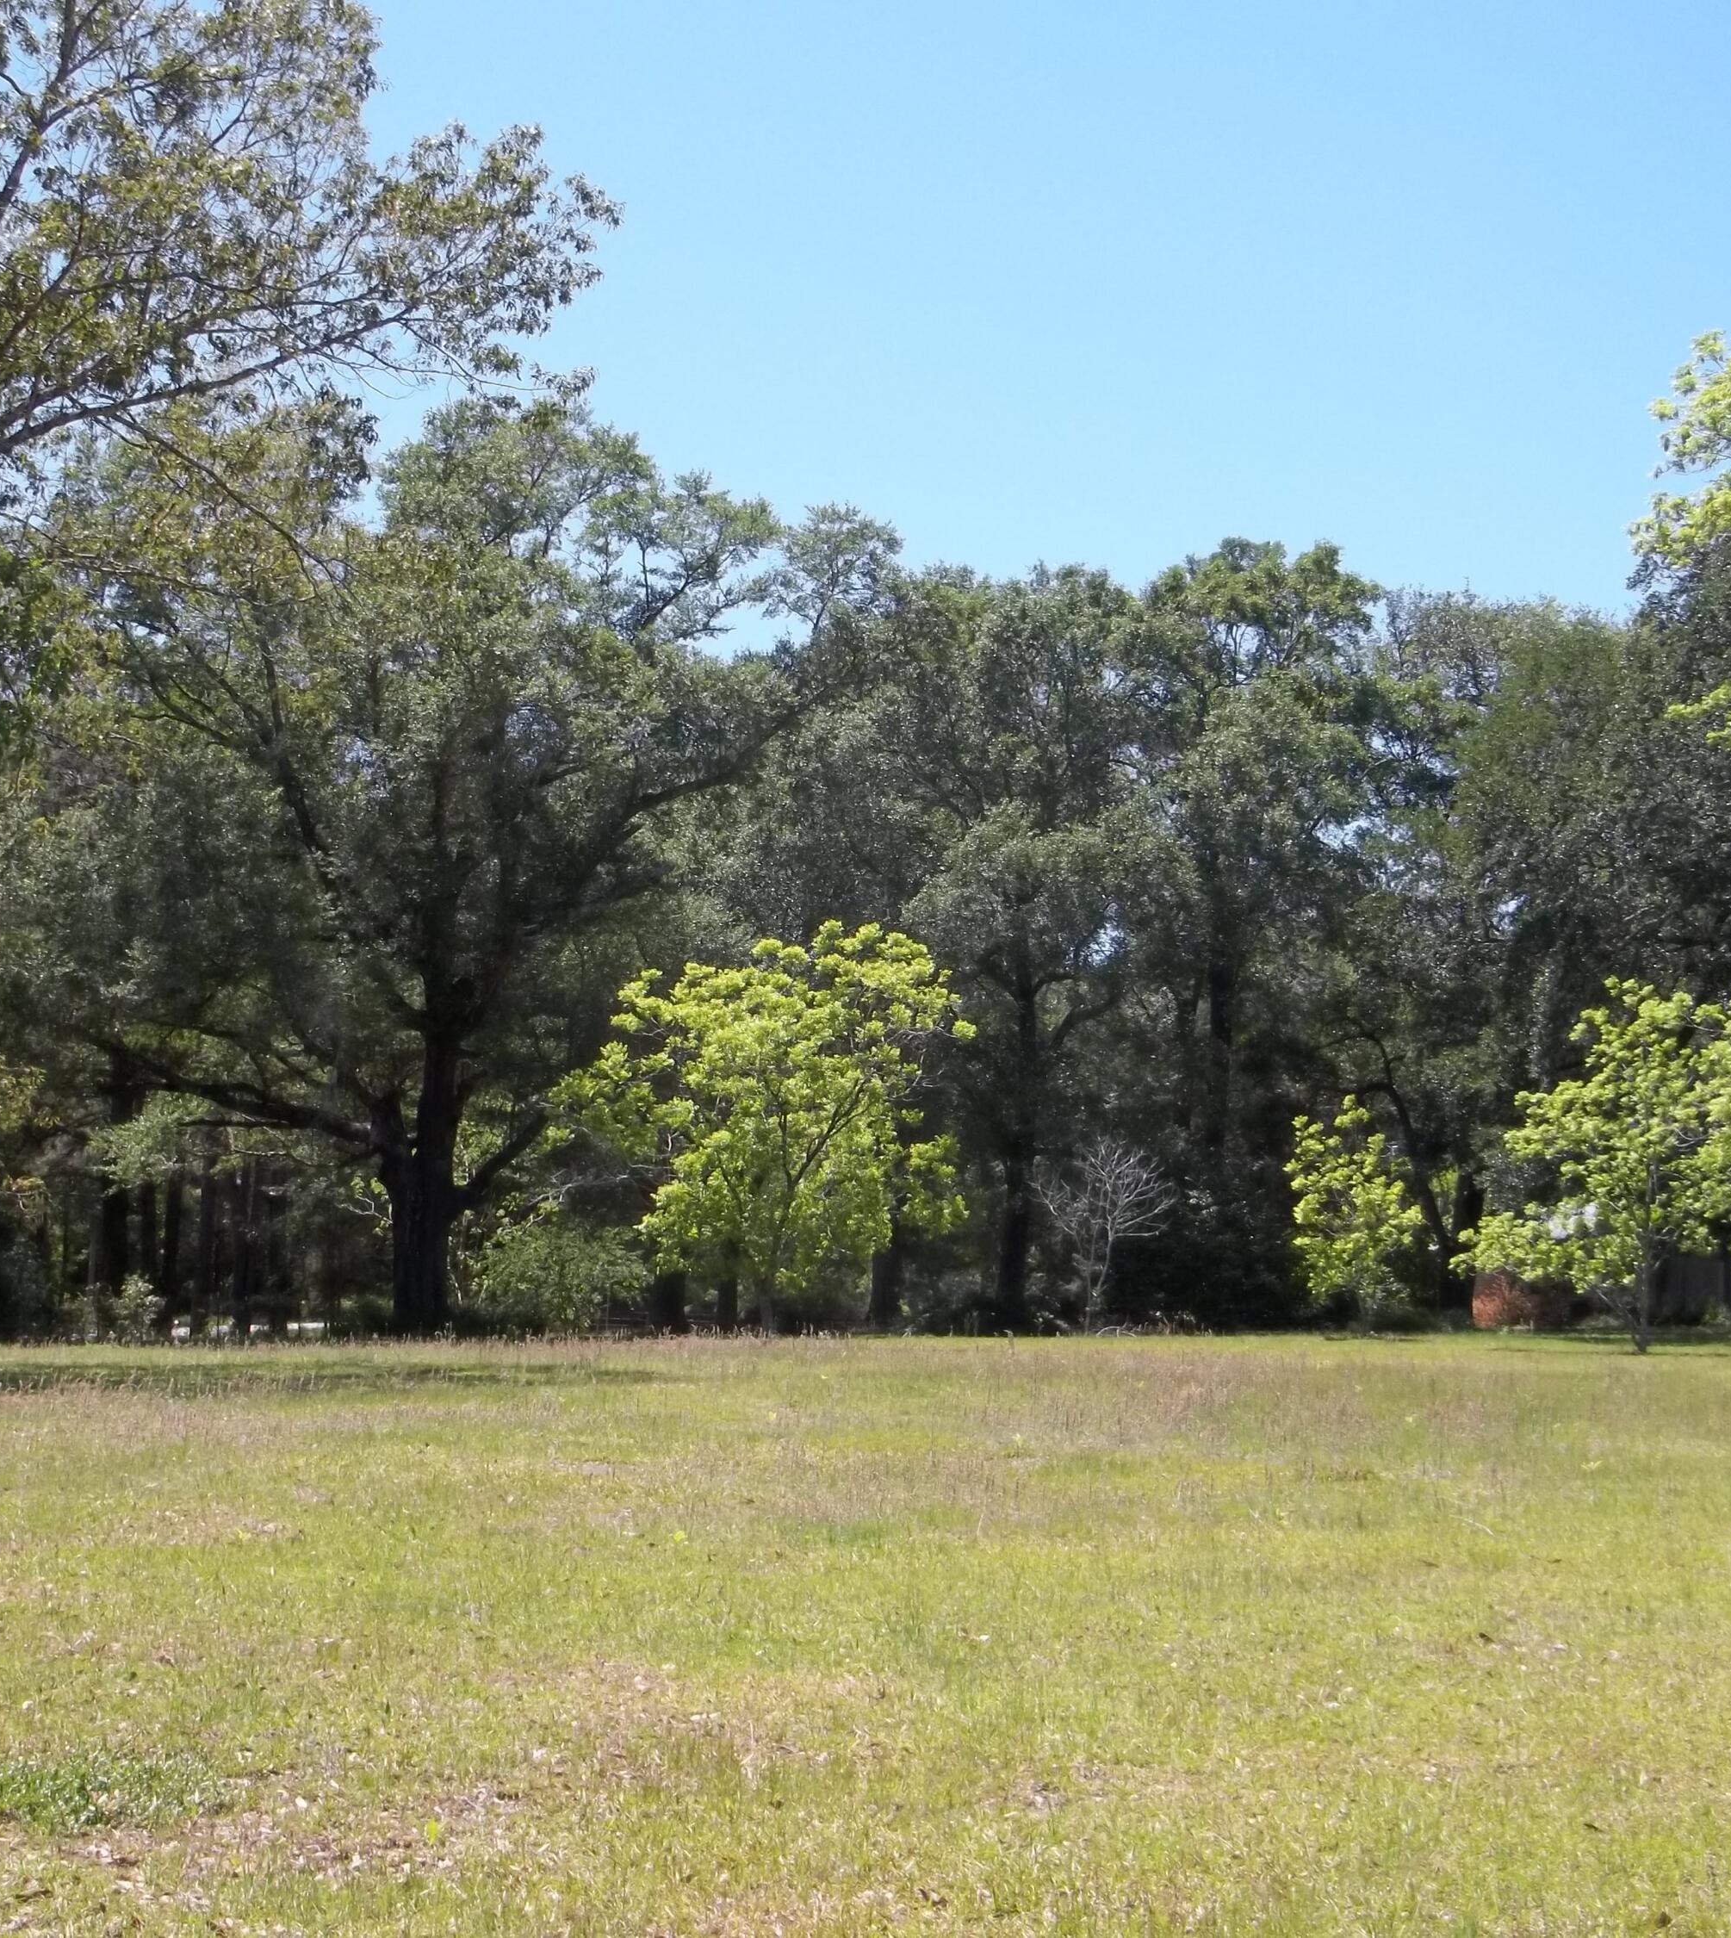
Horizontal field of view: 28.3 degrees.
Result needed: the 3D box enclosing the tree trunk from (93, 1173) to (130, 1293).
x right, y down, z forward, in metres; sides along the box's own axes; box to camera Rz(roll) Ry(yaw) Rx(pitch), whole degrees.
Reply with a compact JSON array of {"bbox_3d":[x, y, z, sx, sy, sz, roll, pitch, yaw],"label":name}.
[{"bbox_3d":[-17.567,6.303,80.000,0.720,3.072,0.700,0,-5,0],"label":"tree trunk"}]

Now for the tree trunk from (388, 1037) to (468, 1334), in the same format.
[{"bbox_3d":[-8.420,4.171,66.000,1.500,5.850,1.350,0,-5,0],"label":"tree trunk"}]

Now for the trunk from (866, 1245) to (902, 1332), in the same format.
[{"bbox_3d":[0.355,6.243,67.000,0.660,1.742,0.640,0,-5,0],"label":"trunk"}]

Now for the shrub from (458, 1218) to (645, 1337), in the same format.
[{"bbox_3d":[-6.034,5.937,66.000,3.570,2.301,2.800,0,-5,0],"label":"shrub"}]

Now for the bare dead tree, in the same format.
[{"bbox_3d":[4.548,5.025,65.000,2.560,3.610,2.200,0,-5,0],"label":"bare dead tree"}]

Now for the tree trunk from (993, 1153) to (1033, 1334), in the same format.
[{"bbox_3d":[2.938,5.437,68.000,0.780,3.576,0.740,0,-5,0],"label":"tree trunk"}]

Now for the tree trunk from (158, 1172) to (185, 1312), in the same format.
[{"bbox_3d":[-15.573,6.179,77.000,0.570,3.276,0.520,0,-5,0],"label":"tree trunk"}]

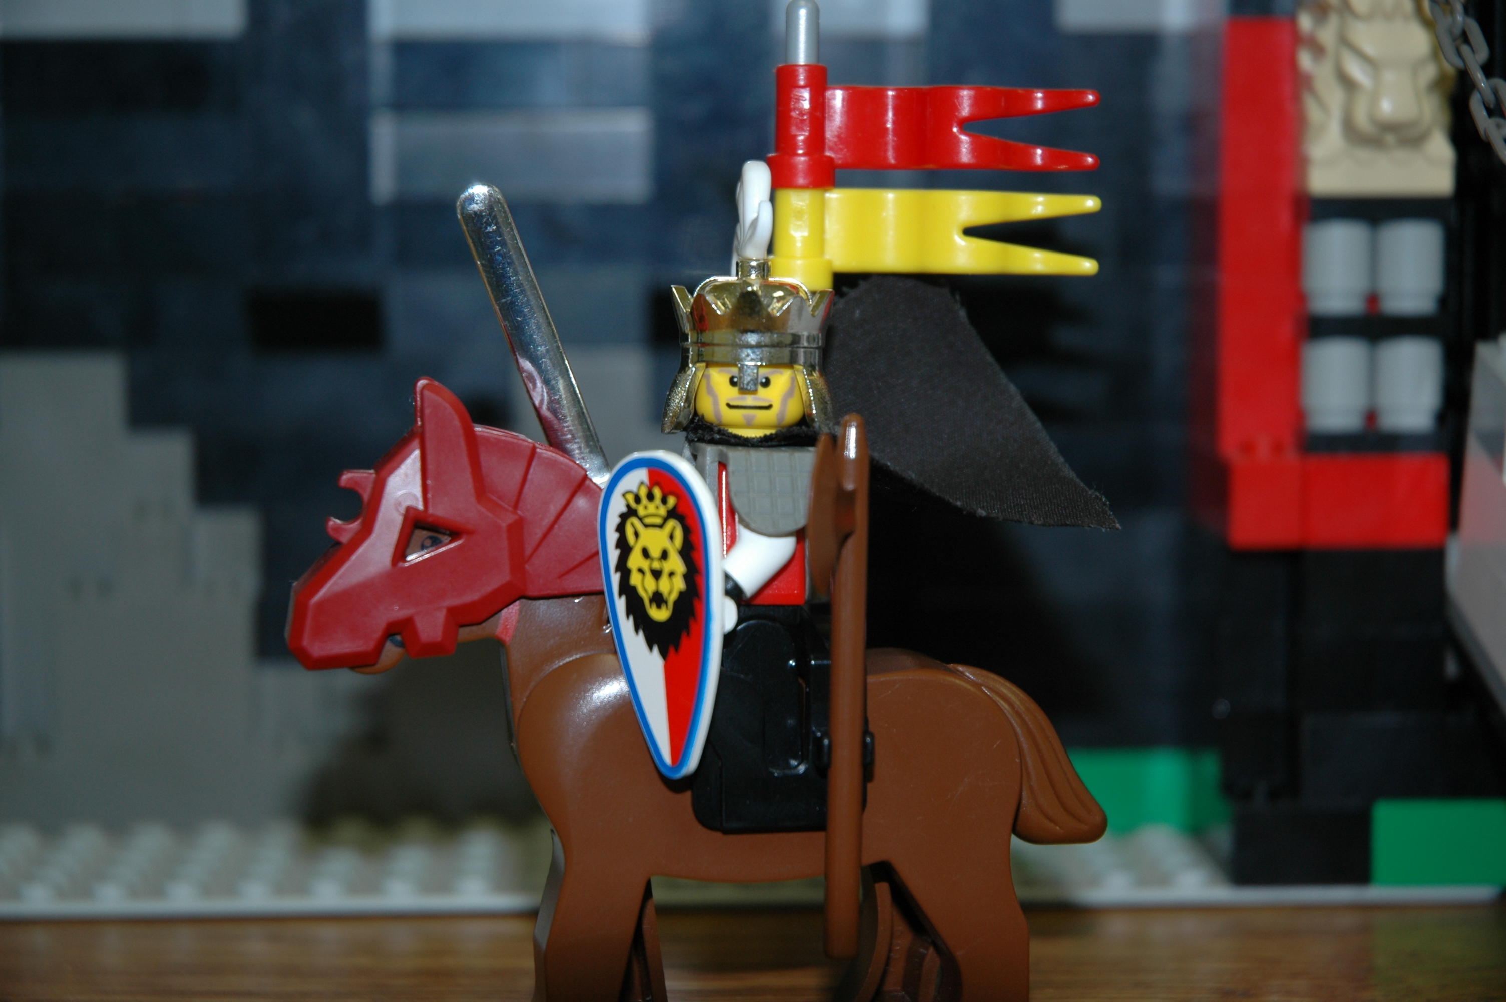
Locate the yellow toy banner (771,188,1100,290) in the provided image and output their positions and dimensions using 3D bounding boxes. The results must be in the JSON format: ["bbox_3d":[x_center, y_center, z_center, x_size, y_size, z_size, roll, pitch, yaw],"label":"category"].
[{"bbox_3d":[0.017,-0.025,0.419,0.032,0.011,0.006,1,4,0],"label":"yellow toy banner"}]

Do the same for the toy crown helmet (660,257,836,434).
[{"bbox_3d":[0.000,-0.014,0.411,0.016,0.016,0.016,1,4,2],"label":"toy crown helmet"}]

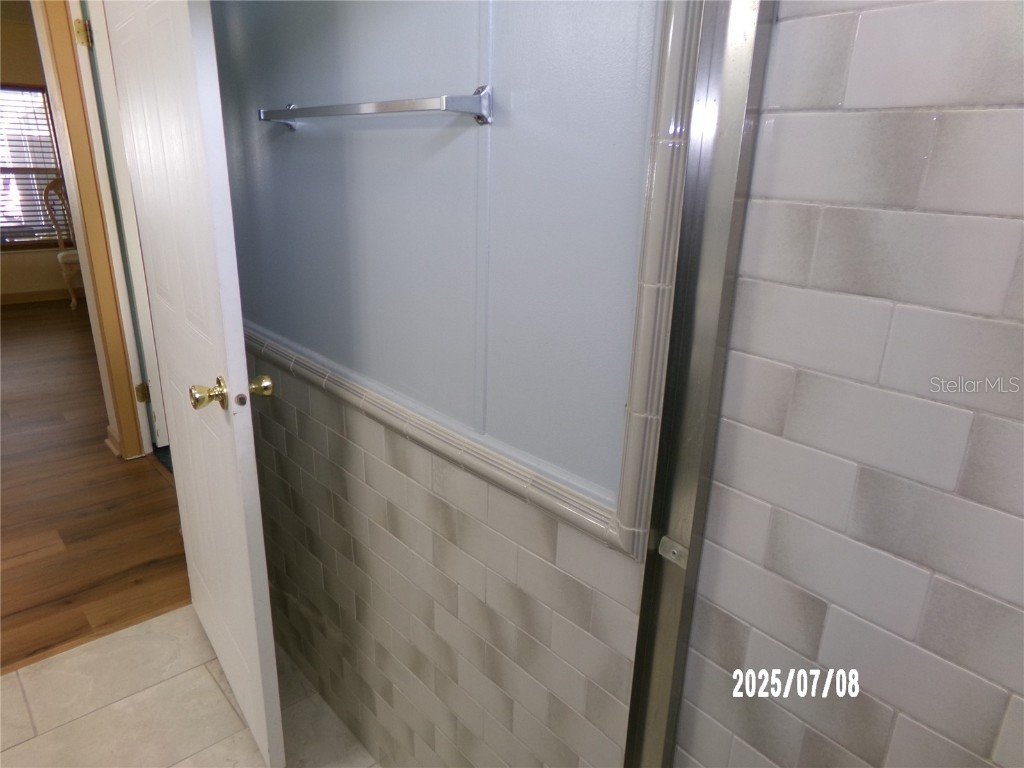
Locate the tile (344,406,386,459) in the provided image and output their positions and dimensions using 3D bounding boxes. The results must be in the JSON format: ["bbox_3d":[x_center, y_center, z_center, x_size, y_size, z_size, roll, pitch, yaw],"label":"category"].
[{"bbox_3d":[-0.294,0.099,1.432,0.009,0.076,0.153,-15,24,-39],"label":"tile"}]

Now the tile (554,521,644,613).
[{"bbox_3d":[0.123,0.257,1.006,0.009,0.076,0.152,-15,25,-40],"label":"tile"}]

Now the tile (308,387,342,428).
[{"bbox_3d":[-0.403,0.058,1.560,0.009,0.076,0.152,-15,25,-40],"label":"tile"}]

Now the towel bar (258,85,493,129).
[{"bbox_3d":[-0.269,-0.459,1.196,0.068,0.052,0.648,-15,24,-40],"label":"towel bar"}]

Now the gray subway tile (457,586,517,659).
[{"bbox_3d":[-0.042,0.417,1.249,0.009,0.076,0.152,-15,25,-40],"label":"gray subway tile"}]

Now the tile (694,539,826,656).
[{"bbox_3d":[0.274,0.237,0.784,0.009,0.076,0.153,-14,24,-37],"label":"tile"}]

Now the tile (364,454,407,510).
[{"bbox_3d":[-0.246,0.190,1.405,0.009,0.076,0.153,-15,24,-39],"label":"tile"}]

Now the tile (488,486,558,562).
[{"bbox_3d":[0.017,0.216,1.100,0.009,0.076,0.153,-15,24,-39],"label":"tile"}]

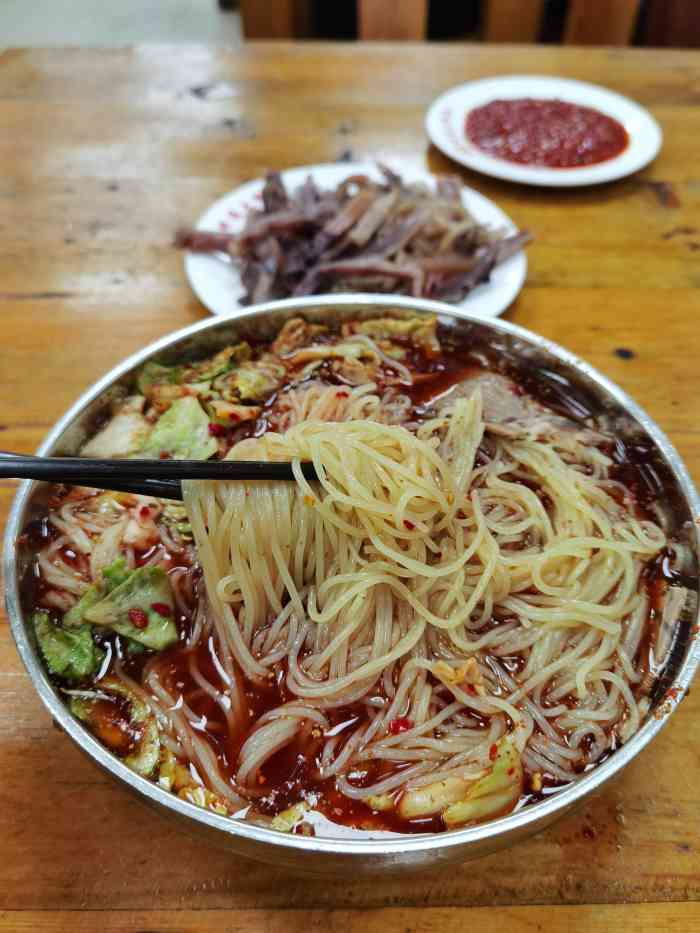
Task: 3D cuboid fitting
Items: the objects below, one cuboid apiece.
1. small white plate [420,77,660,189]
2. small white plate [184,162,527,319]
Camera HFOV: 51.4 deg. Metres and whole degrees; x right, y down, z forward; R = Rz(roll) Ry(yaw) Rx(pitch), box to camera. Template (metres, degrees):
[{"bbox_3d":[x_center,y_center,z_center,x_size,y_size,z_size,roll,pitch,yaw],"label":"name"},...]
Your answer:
[{"bbox_3d":[0.142,-0.243,0.541,0.167,0.021,0.167,1,50,0],"label":"small white plate"},{"bbox_3d":[0.004,-0.122,0.439,0.200,0.023,0.200,0,50,0],"label":"small white plate"}]

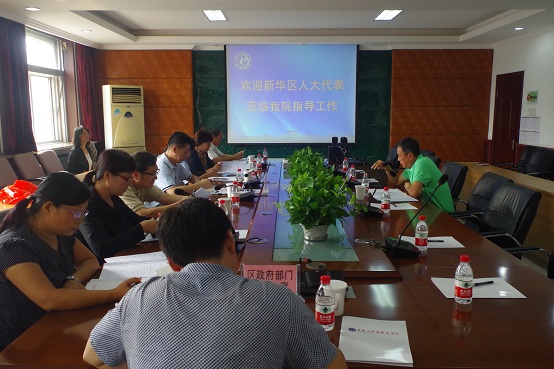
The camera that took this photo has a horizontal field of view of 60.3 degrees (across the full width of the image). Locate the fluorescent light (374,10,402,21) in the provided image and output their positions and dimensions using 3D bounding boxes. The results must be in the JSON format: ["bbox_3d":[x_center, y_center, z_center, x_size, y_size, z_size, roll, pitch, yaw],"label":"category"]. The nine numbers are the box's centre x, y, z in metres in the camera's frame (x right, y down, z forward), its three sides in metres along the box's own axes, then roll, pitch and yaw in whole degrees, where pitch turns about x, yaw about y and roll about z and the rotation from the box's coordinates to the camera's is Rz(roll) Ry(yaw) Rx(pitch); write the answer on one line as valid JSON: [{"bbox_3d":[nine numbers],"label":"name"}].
[{"bbox_3d":[1.534,-2.348,6.576,0.230,0.060,0.660,0,9,0],"label":"fluorescent light"}]

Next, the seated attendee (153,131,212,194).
[{"bbox_3d":[-0.881,0.194,4.081,0.730,1.280,0.520,1,9,7],"label":"seated attendee"}]

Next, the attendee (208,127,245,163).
[{"bbox_3d":[-0.786,-0.147,6.355,0.740,1.250,0.500,0,9,3],"label":"attendee"}]

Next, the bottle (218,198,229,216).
[{"bbox_3d":[-0.309,0.182,2.742,0.061,0.177,0.061,0,9,0],"label":"bottle"}]

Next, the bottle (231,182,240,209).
[{"bbox_3d":[-0.297,0.073,3.433,0.061,0.177,0.061,0,9,0],"label":"bottle"}]

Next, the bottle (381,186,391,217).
[{"bbox_3d":[0.748,0.108,3.261,0.063,0.176,0.063,0,9,0],"label":"bottle"}]

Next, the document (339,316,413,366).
[{"bbox_3d":[0.296,0.469,1.459,0.210,0.010,0.290,2,9,11],"label":"document"}]

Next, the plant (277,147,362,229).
[{"bbox_3d":[0.219,0.001,2.712,0.420,0.420,0.500,0,9,0],"label":"plant"}]

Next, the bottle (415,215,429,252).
[{"bbox_3d":[0.711,0.247,2.332,0.061,0.177,0.061,0,9,0],"label":"bottle"}]

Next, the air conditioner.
[{"bbox_3d":[-2.372,-0.620,7.485,0.510,1.800,0.340,-7,11,-37],"label":"air conditioner"}]

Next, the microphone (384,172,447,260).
[{"bbox_3d":[0.690,0.147,2.311,0.280,0.380,0.160,0,9,0],"label":"microphone"}]

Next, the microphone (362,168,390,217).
[{"bbox_3d":[0.667,0.037,3.174,0.170,0.330,0.150,0,9,0],"label":"microphone"}]

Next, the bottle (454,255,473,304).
[{"bbox_3d":[0.684,0.340,1.739,0.061,0.177,0.061,0,9,0],"label":"bottle"}]

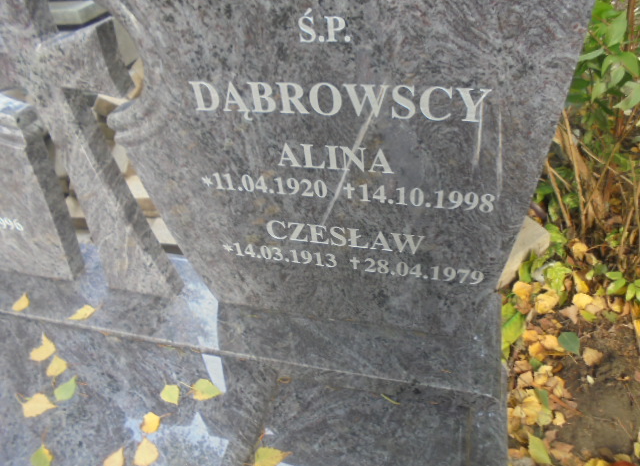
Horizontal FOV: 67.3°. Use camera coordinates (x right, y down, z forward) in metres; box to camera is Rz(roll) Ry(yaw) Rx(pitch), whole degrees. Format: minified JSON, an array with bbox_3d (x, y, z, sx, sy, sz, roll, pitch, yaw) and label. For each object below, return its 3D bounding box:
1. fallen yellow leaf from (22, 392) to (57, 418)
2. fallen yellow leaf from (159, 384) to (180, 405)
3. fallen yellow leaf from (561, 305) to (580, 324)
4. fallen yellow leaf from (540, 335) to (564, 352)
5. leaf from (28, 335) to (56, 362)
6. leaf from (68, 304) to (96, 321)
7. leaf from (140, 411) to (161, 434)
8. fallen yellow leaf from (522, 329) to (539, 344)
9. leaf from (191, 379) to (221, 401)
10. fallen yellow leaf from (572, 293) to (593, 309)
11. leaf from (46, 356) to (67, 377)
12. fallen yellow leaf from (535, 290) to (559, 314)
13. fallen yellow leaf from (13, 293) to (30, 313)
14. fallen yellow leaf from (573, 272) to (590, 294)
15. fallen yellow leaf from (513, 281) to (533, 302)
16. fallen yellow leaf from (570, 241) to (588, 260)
[{"bbox_3d":[-0.601,0.367,1.031,0.072,0.008,0.052,-24,50,-11],"label":"fallen yellow leaf"},{"bbox_3d":[-0.304,0.332,0.994,0.051,0.009,0.035,14,52,20],"label":"fallen yellow leaf"},{"bbox_3d":[0.678,0.212,1.283,0.051,0.015,0.049,-34,53,-19],"label":"fallen yellow leaf"},{"bbox_3d":[0.536,0.257,1.111,0.033,0.013,0.046,-14,46,-5],"label":"fallen yellow leaf"},{"bbox_3d":[-0.632,0.265,1.109,0.055,0.009,0.070,2,48,11],"label":"leaf"},{"bbox_3d":[-0.570,0.196,1.150,0.034,0.010,0.060,32,62,30],"label":"leaf"},{"bbox_3d":[-0.335,0.378,0.957,0.034,0.009,0.041,-2,48,8],"label":"leaf"},{"bbox_3d":[0.496,0.242,1.131,0.040,0.013,0.032,-7,46,2],"label":"fallen yellow leaf"},{"bbox_3d":[-0.237,0.325,1.006,0.063,0.008,0.046,-19,50,-7],"label":"leaf"},{"bbox_3d":[0.645,0.165,1.181,0.043,0.013,0.038,-33,50,-22],"label":"fallen yellow leaf"},{"bbox_3d":[-0.588,0.300,1.069,0.049,0.009,0.042,18,53,24],"label":"leaf"},{"bbox_3d":[0.607,0.185,1.289,0.068,0.020,0.048,-38,54,-21],"label":"fallen yellow leaf"},{"bbox_3d":[-0.737,0.175,1.195,0.041,0.010,0.047,15,54,21],"label":"fallen yellow leaf"},{"bbox_3d":[0.657,0.125,1.218,0.032,0.013,0.058,-5,46,4],"label":"fallen yellow leaf"},{"bbox_3d":[0.563,0.159,1.334,0.050,0.015,0.050,25,58,27],"label":"fallen yellow leaf"},{"bbox_3d":[0.699,0.047,1.286,0.039,0.013,0.050,-18,46,-9],"label":"fallen yellow leaf"}]

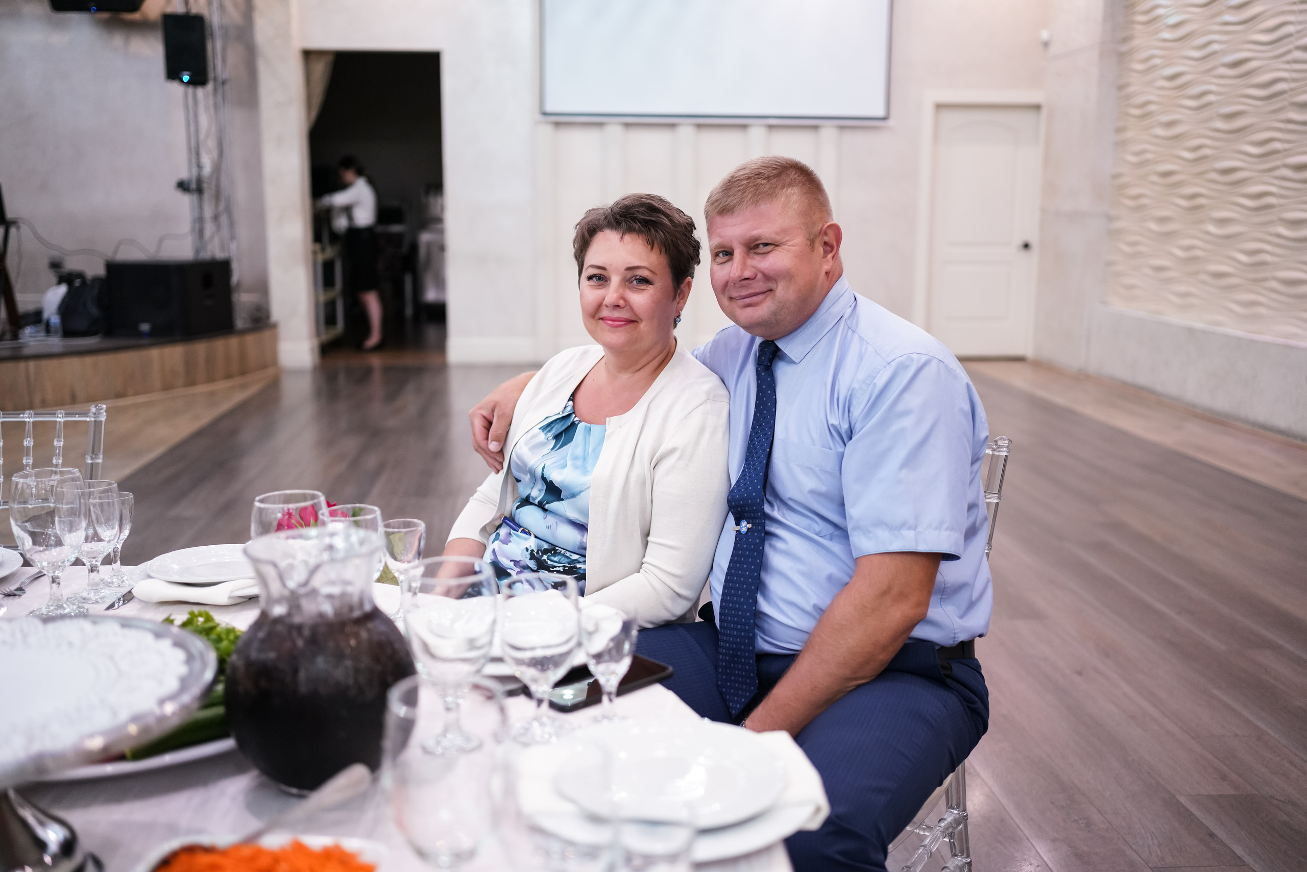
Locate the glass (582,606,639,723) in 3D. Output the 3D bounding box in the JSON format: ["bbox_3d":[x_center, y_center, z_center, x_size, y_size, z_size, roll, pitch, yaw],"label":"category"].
[{"bbox_3d":[-0.043,0.232,1.273,0.056,0.114,0.056,0,10,0],"label":"glass"}]

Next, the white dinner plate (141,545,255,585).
[{"bbox_3d":[-0.571,0.179,1.690,0.202,0.022,0.202,0,10,0],"label":"white dinner plate"}]

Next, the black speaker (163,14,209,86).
[{"bbox_3d":[-3.966,-3.282,10.791,0.335,0.555,0.320,-2,11,-12],"label":"black speaker"}]

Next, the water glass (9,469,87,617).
[{"bbox_3d":[-0.767,0.136,1.620,0.089,0.175,0.089,0,10,0],"label":"water glass"}]

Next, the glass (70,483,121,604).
[{"bbox_3d":[-0.737,0.140,1.664,0.077,0.153,0.077,0,10,0],"label":"glass"}]

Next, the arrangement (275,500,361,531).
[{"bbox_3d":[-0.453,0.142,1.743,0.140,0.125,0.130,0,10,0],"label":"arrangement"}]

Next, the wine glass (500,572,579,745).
[{"bbox_3d":[-0.110,0.221,1.251,0.077,0.153,0.077,0,10,0],"label":"wine glass"}]

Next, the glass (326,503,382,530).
[{"bbox_3d":[-0.363,0.167,1.536,0.077,0.153,0.077,0,10,0],"label":"glass"}]

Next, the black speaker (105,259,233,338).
[{"bbox_3d":[-3.543,-1.019,9.359,0.560,0.515,0.660,2,10,11],"label":"black speaker"}]

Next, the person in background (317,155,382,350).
[{"bbox_3d":[-2.660,-1.602,11.097,0.570,1.660,0.460,-2,11,-11],"label":"person in background"}]

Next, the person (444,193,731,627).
[{"bbox_3d":[-0.189,0.310,1.795,0.520,1.282,0.720,9,14,42],"label":"person"}]

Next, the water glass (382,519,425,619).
[{"bbox_3d":[-0.312,0.171,1.598,0.054,0.123,0.054,0,10,0],"label":"water glass"}]

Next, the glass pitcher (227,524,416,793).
[{"bbox_3d":[-0.301,0.199,1.162,0.166,0.218,0.198,-1,10,-3],"label":"glass pitcher"}]

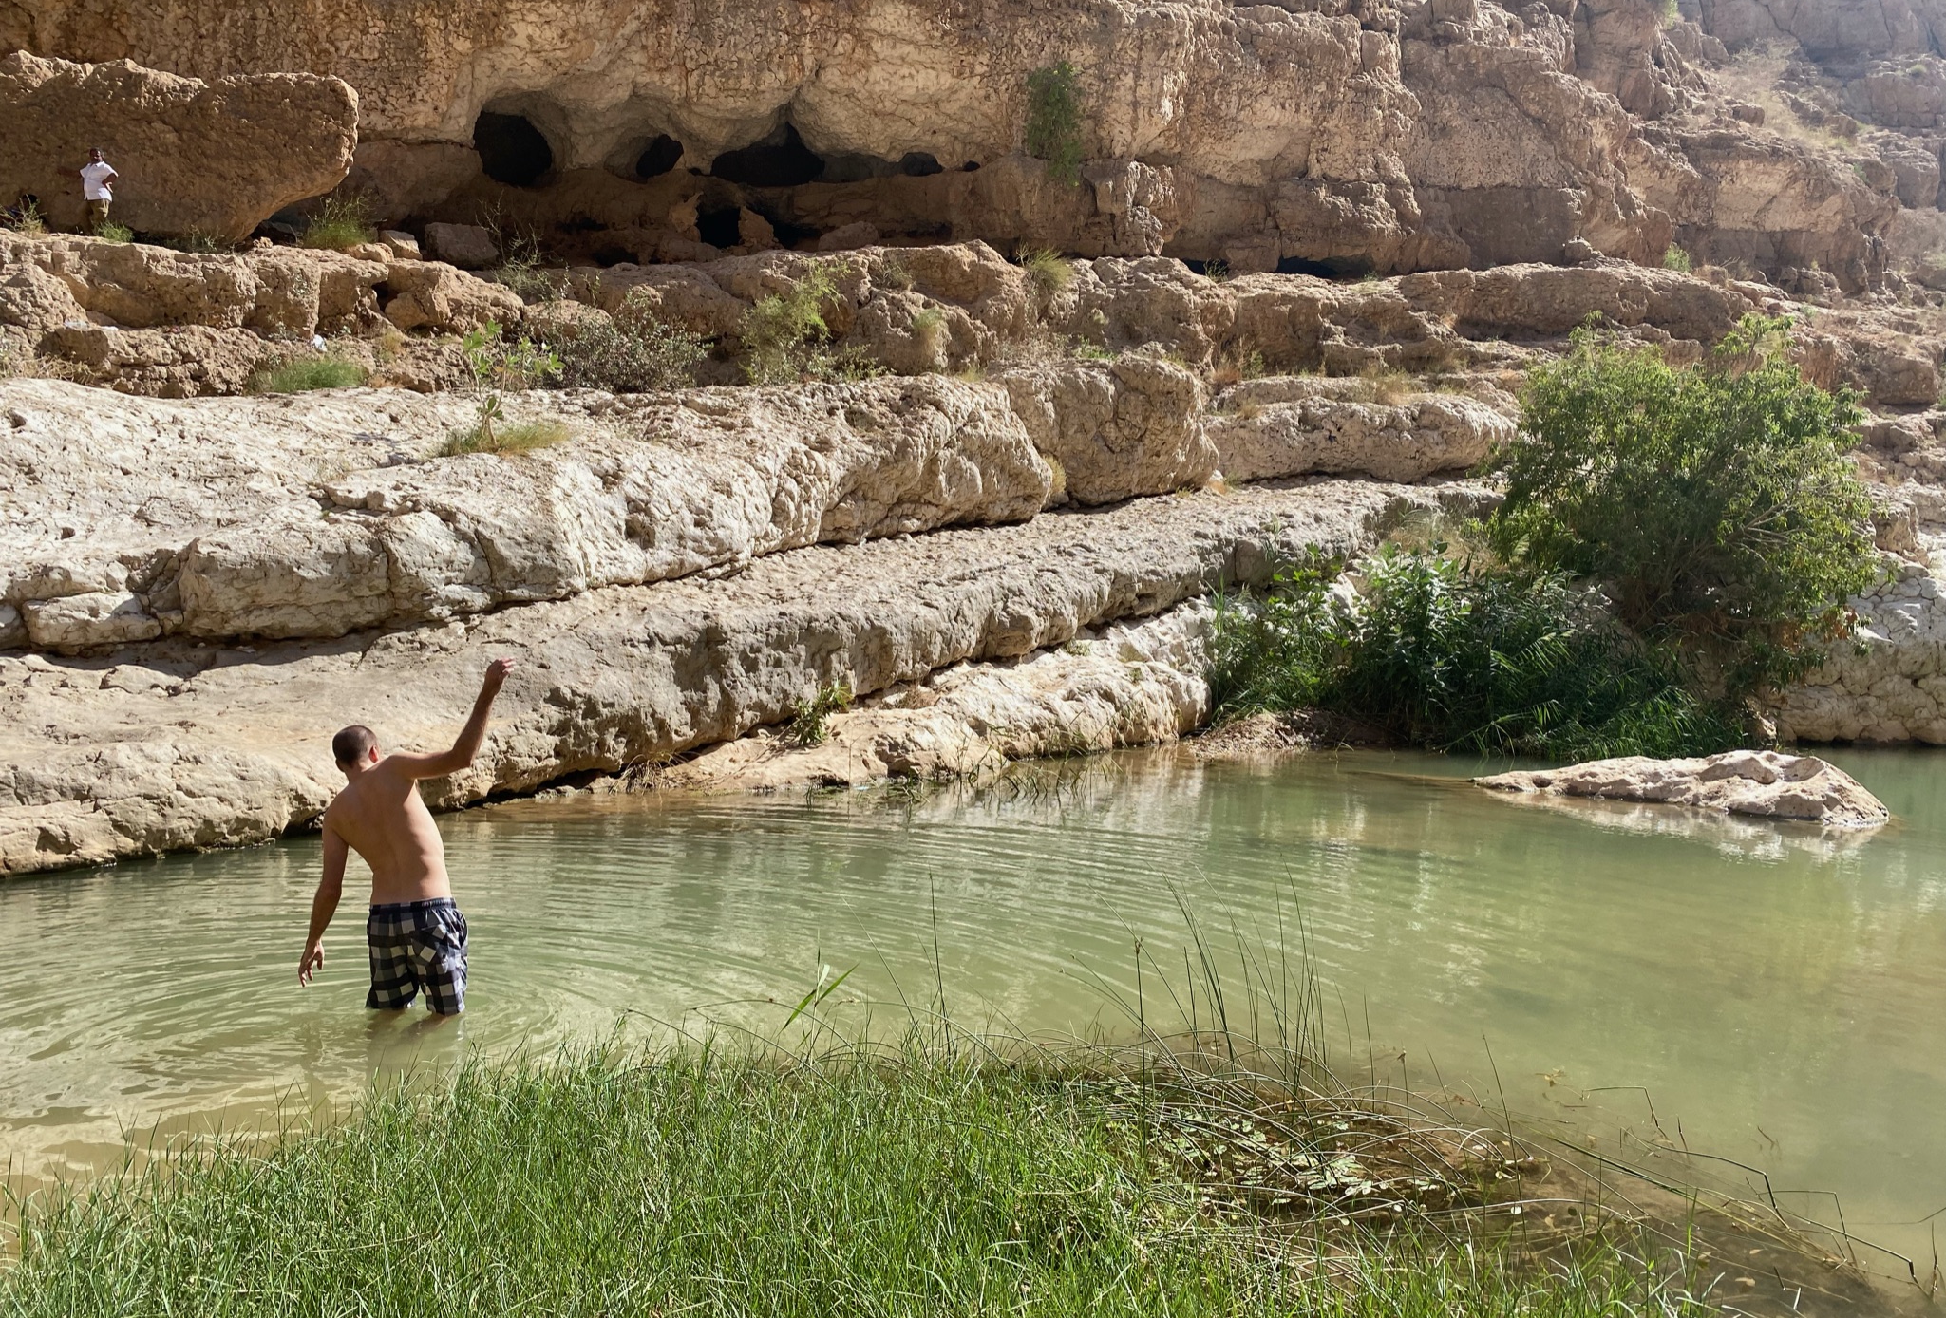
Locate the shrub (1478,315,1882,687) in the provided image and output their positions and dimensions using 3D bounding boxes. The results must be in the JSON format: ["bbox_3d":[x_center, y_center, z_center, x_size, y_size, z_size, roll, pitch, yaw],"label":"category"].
[{"bbox_3d":[8.512,-1.838,17.500,4.483,4.323,4.000,0,2,0],"label":"shrub"}]

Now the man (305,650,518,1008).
[{"bbox_3d":[-2.170,0.901,5.607,0.820,1.820,0.500,0,2,-12],"label":"man"}]

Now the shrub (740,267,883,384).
[{"bbox_3d":[-2.161,-4.460,19.500,1.880,1.539,1.400,0,2,0],"label":"shrub"}]

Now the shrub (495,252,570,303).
[{"bbox_3d":[-6.789,-5.883,22.500,1.137,0.788,1.000,0,2,0],"label":"shrub"}]

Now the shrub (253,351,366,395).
[{"bbox_3d":[-8.184,-3.527,18.000,1.428,0.519,0.900,0,2,0],"label":"shrub"}]

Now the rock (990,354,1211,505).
[{"bbox_3d":[1.764,-3.087,19.600,2.883,1.946,2.200,0,2,-12],"label":"rock"}]

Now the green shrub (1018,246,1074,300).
[{"bbox_3d":[1.186,-6.337,24.000,0.893,0.867,0.850,0,2,0],"label":"green shrub"}]

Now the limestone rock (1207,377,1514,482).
[{"bbox_3d":[5.508,-3.265,20.800,4.204,1.435,2.000,0,2,0],"label":"limestone rock"}]

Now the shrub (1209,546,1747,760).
[{"bbox_3d":[5.700,-0.069,16.500,5.869,2.342,2.600,0,2,0],"label":"shrub"}]

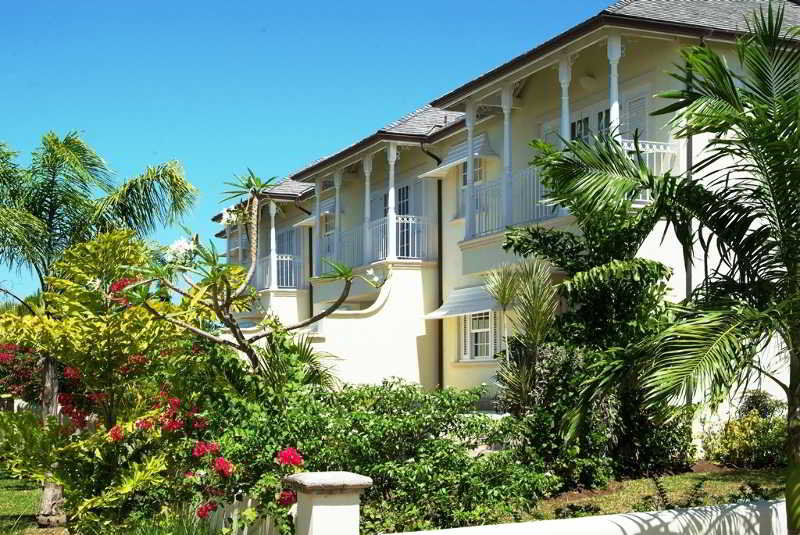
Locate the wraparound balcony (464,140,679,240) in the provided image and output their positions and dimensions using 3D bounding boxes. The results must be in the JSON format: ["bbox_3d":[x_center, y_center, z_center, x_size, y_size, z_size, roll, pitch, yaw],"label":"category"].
[{"bbox_3d":[2.756,-1.139,20.332,1.230,1.091,5.564,2,-6,-22],"label":"wraparound balcony"}]

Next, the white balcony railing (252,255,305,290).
[{"bbox_3d":[-3.669,0.222,36.452,1.100,1.020,1.700,2,-6,-22],"label":"white balcony railing"}]

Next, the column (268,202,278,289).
[{"bbox_3d":[-3.781,-0.685,35.013,0.180,2.675,0.180,2,-6,-22],"label":"column"}]

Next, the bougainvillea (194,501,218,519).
[{"bbox_3d":[-1.806,2.258,11.000,0.225,0.170,0.200,1,-5,-9],"label":"bougainvillea"}]

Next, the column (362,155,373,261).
[{"bbox_3d":[-0.748,-1.364,27.615,0.180,2.675,0.180,2,-6,-22],"label":"column"}]

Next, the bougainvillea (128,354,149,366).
[{"bbox_3d":[-2.662,0.947,12.000,0.200,0.125,0.160,0,-5,0],"label":"bougainvillea"}]

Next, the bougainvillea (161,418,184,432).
[{"bbox_3d":[-2.481,1.716,12.800,0.240,0.155,0.200,1,-5,-11],"label":"bougainvillea"}]

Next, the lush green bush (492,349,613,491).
[{"bbox_3d":[2.031,1.971,15.700,1.580,1.860,1.400,0,-5,0],"label":"lush green bush"}]

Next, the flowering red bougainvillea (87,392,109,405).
[{"bbox_3d":[-3.593,1.556,14.000,0.260,0.145,0.180,0,-5,0],"label":"flowering red bougainvillea"}]

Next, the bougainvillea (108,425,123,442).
[{"bbox_3d":[-2.534,1.479,10.500,0.130,0.160,0.130,0,-5,0],"label":"bougainvillea"}]

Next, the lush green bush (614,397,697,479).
[{"bbox_3d":[3.778,2.494,17.500,1.180,1.150,1.100,0,-5,0],"label":"lush green bush"}]

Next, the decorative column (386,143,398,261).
[{"bbox_3d":[-0.176,-1.517,26.818,0.170,2.700,0.170,2,-6,-22],"label":"decorative column"}]

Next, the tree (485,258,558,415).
[{"bbox_3d":[1.992,1.154,19.477,1.050,2.620,1.080,0,-5,0],"label":"tree"}]

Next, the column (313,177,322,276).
[{"bbox_3d":[-2.222,-1.044,31.739,0.170,2.700,0.170,2,-6,-22],"label":"column"}]

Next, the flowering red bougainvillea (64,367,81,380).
[{"bbox_3d":[-4.167,1.349,15.000,0.200,0.180,0.170,0,-5,0],"label":"flowering red bougainvillea"}]

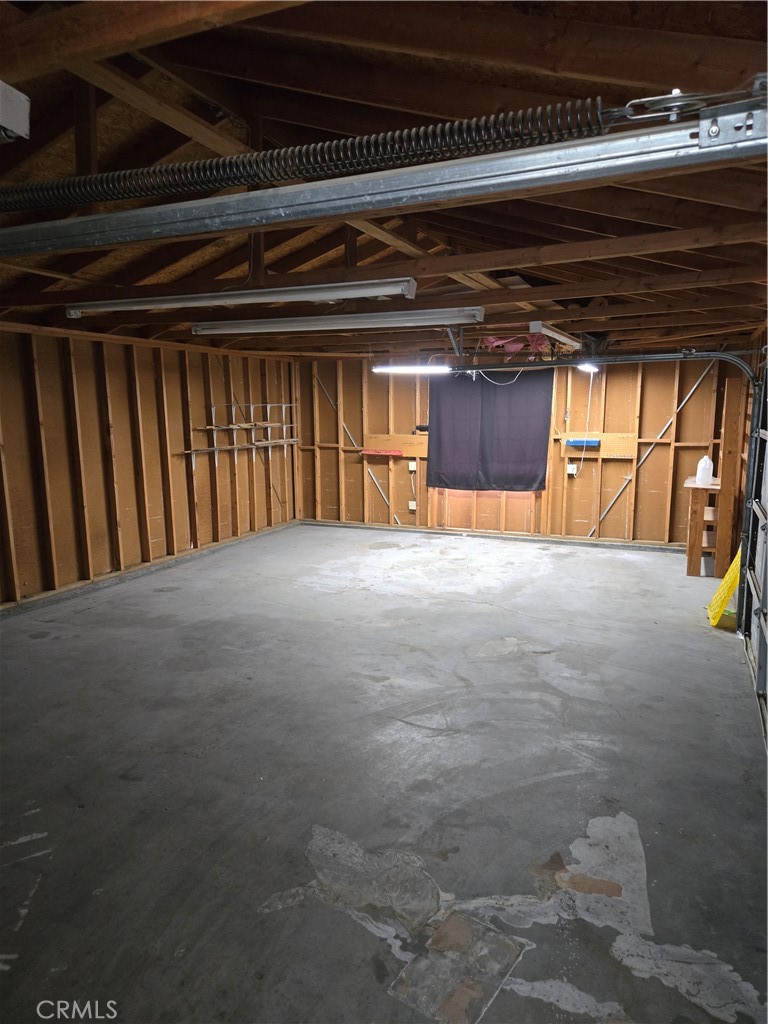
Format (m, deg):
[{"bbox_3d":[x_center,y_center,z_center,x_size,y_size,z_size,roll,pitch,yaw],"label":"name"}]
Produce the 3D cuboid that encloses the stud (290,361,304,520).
[{"bbox_3d":[-1.291,-1.056,10.263,0.085,2.360,0.090,3,10,24],"label":"stud"}]

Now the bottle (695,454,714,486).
[{"bbox_3d":[3.387,-0.438,7.170,0.165,0.285,0.165,3,10,24],"label":"bottle"}]

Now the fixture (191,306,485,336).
[{"bbox_3d":[-0.442,-1.456,5.264,2.470,0.100,0.120,4,10,24],"label":"fixture"}]

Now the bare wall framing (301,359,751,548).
[{"bbox_3d":[1.411,-0.921,9.085,6.020,2.430,0.110,3,10,24],"label":"bare wall framing"}]

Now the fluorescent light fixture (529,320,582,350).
[{"bbox_3d":[1.786,-1.795,7.034,0.115,0.100,2.250,3,10,24],"label":"fluorescent light fixture"}]

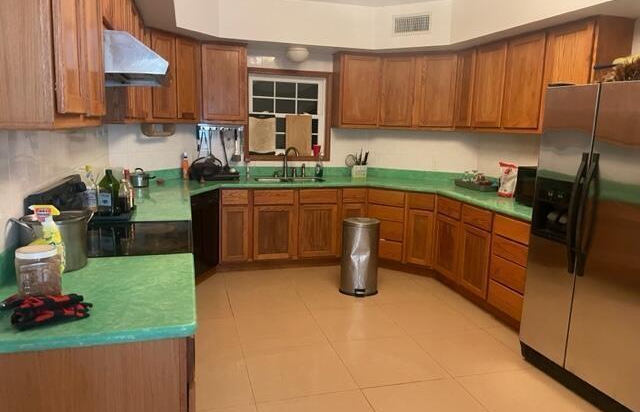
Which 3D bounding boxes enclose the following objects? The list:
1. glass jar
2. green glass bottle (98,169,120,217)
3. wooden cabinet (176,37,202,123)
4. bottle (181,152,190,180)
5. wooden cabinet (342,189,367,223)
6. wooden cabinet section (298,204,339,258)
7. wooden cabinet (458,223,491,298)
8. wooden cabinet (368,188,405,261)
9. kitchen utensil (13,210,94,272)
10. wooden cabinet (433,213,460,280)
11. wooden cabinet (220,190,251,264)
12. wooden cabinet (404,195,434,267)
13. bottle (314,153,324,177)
[{"bbox_3d":[-0.954,0.219,1.630,0.130,0.147,0.130,-1,10,-16],"label":"glass jar"},{"bbox_3d":[-1.340,-0.089,3.079,0.098,0.299,0.083,3,10,8],"label":"green glass bottle"},{"bbox_3d":[-1.351,-1.183,4.560,0.294,0.764,0.333,7,11,29],"label":"wooden cabinet"},{"bbox_3d":[-1.346,-0.398,4.821,0.070,0.272,0.055,-6,12,-37],"label":"bottle"},{"bbox_3d":[0.278,0.142,5.351,0.284,0.765,0.588,-1,10,-15],"label":"wooden cabinet"},{"bbox_3d":[-0.080,0.225,5.244,0.434,0.577,0.513,-1,10,-15],"label":"wooden cabinet section"},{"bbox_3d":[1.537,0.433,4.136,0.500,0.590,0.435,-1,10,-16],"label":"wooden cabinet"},{"bbox_3d":[0.801,0.170,5.254,0.424,0.750,0.540,7,11,28],"label":"wooden cabinet"},{"bbox_3d":[-1.093,0.142,1.992,0.270,0.216,0.245,-5,11,-32],"label":"kitchen utensil"},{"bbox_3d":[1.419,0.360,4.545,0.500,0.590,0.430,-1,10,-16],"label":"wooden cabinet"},{"bbox_3d":[-0.907,0.159,5.000,0.290,0.754,0.550,-1,10,-16],"label":"wooden cabinet"},{"bbox_3d":[1.134,0.210,5.082,0.324,0.765,0.588,7,11,29],"label":"wooden cabinet"},{"bbox_3d":[0.004,-0.434,5.425,0.069,0.255,0.054,0,10,-10],"label":"bottle"}]

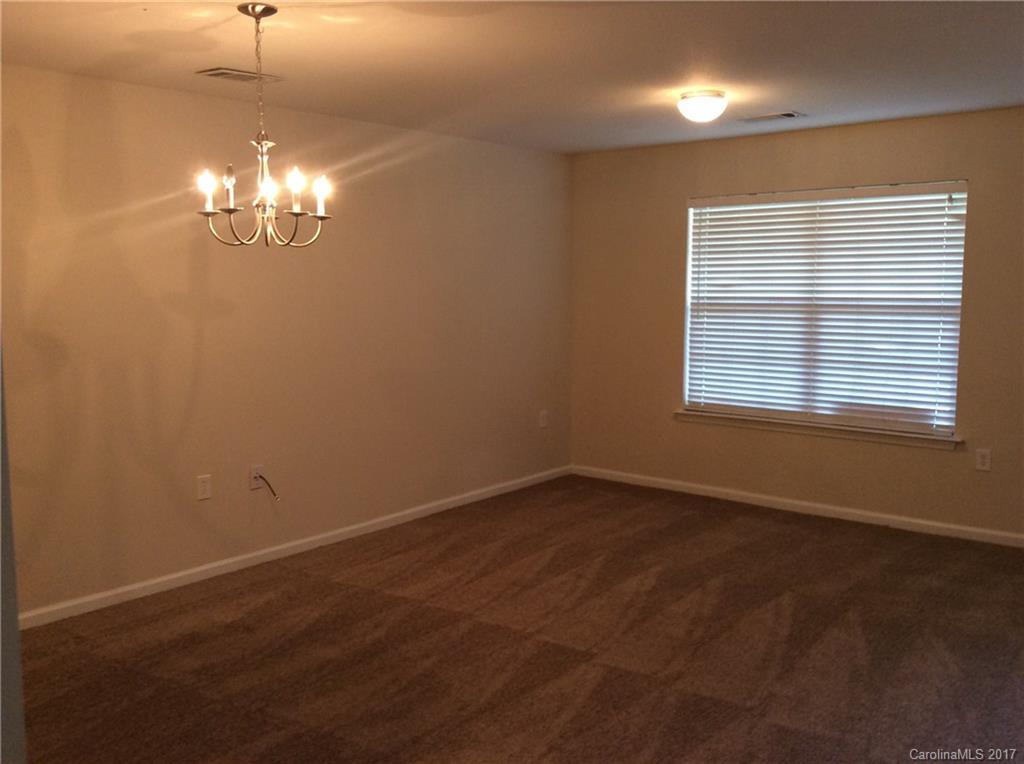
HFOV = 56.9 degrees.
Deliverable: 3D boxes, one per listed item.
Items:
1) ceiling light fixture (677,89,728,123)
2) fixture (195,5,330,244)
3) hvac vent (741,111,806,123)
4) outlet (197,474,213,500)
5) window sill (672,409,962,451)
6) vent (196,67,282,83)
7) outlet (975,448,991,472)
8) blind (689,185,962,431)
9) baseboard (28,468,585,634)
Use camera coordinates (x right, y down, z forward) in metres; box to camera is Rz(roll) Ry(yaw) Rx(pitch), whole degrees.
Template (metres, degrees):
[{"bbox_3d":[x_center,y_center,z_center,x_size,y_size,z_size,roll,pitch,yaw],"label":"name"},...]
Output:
[{"bbox_3d":[0.946,-1.363,4.682,0.256,0.130,0.256,0,7,0],"label":"ceiling light fixture"},{"bbox_3d":[-0.841,-0.852,3.178,0.480,0.772,0.480,5,9,39],"label":"fixture"},{"bbox_3d":[1.481,-1.511,5.403,0.355,0.015,0.195,5,9,39],"label":"hvac vent"},{"bbox_3d":[-1.562,0.539,4.808,0.009,0.118,0.074,5,9,39],"label":"outlet"},{"bbox_3d":[1.885,0.296,6.044,1.892,0.080,0.080,5,9,39],"label":"window sill"},{"bbox_3d":[-1.209,-1.356,4.220,0.185,0.015,0.345,5,9,39],"label":"vent"},{"bbox_3d":[2.688,0.447,5.388,0.074,0.118,0.009,5,9,39],"label":"outlet"},{"bbox_3d":[1.897,-0.473,5.976,1.768,1.449,0.060,5,9,39],"label":"blind"},{"bbox_3d":[-0.847,0.870,5.709,0.016,0.068,4.103,5,9,39],"label":"baseboard"}]

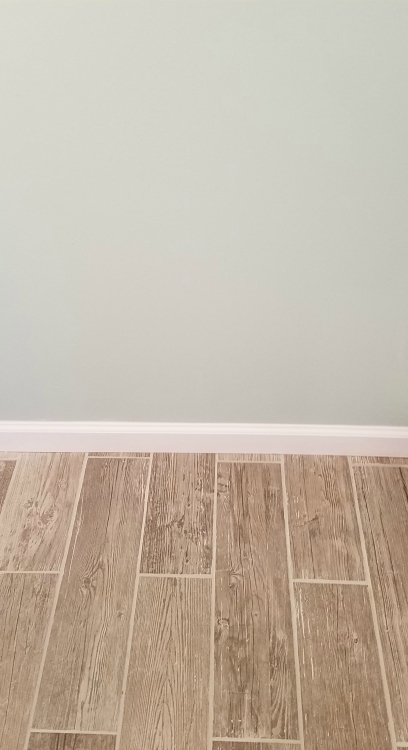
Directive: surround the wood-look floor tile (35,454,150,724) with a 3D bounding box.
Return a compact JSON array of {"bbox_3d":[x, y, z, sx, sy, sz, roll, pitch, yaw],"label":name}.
[{"bbox_3d":[-0.206,0.400,1.497,0.146,0.009,0.613,1,41,1],"label":"wood-look floor tile"}]

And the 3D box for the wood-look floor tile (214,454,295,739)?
[{"bbox_3d":[0.097,0.408,1.486,0.146,0.009,0.613,1,41,1],"label":"wood-look floor tile"}]

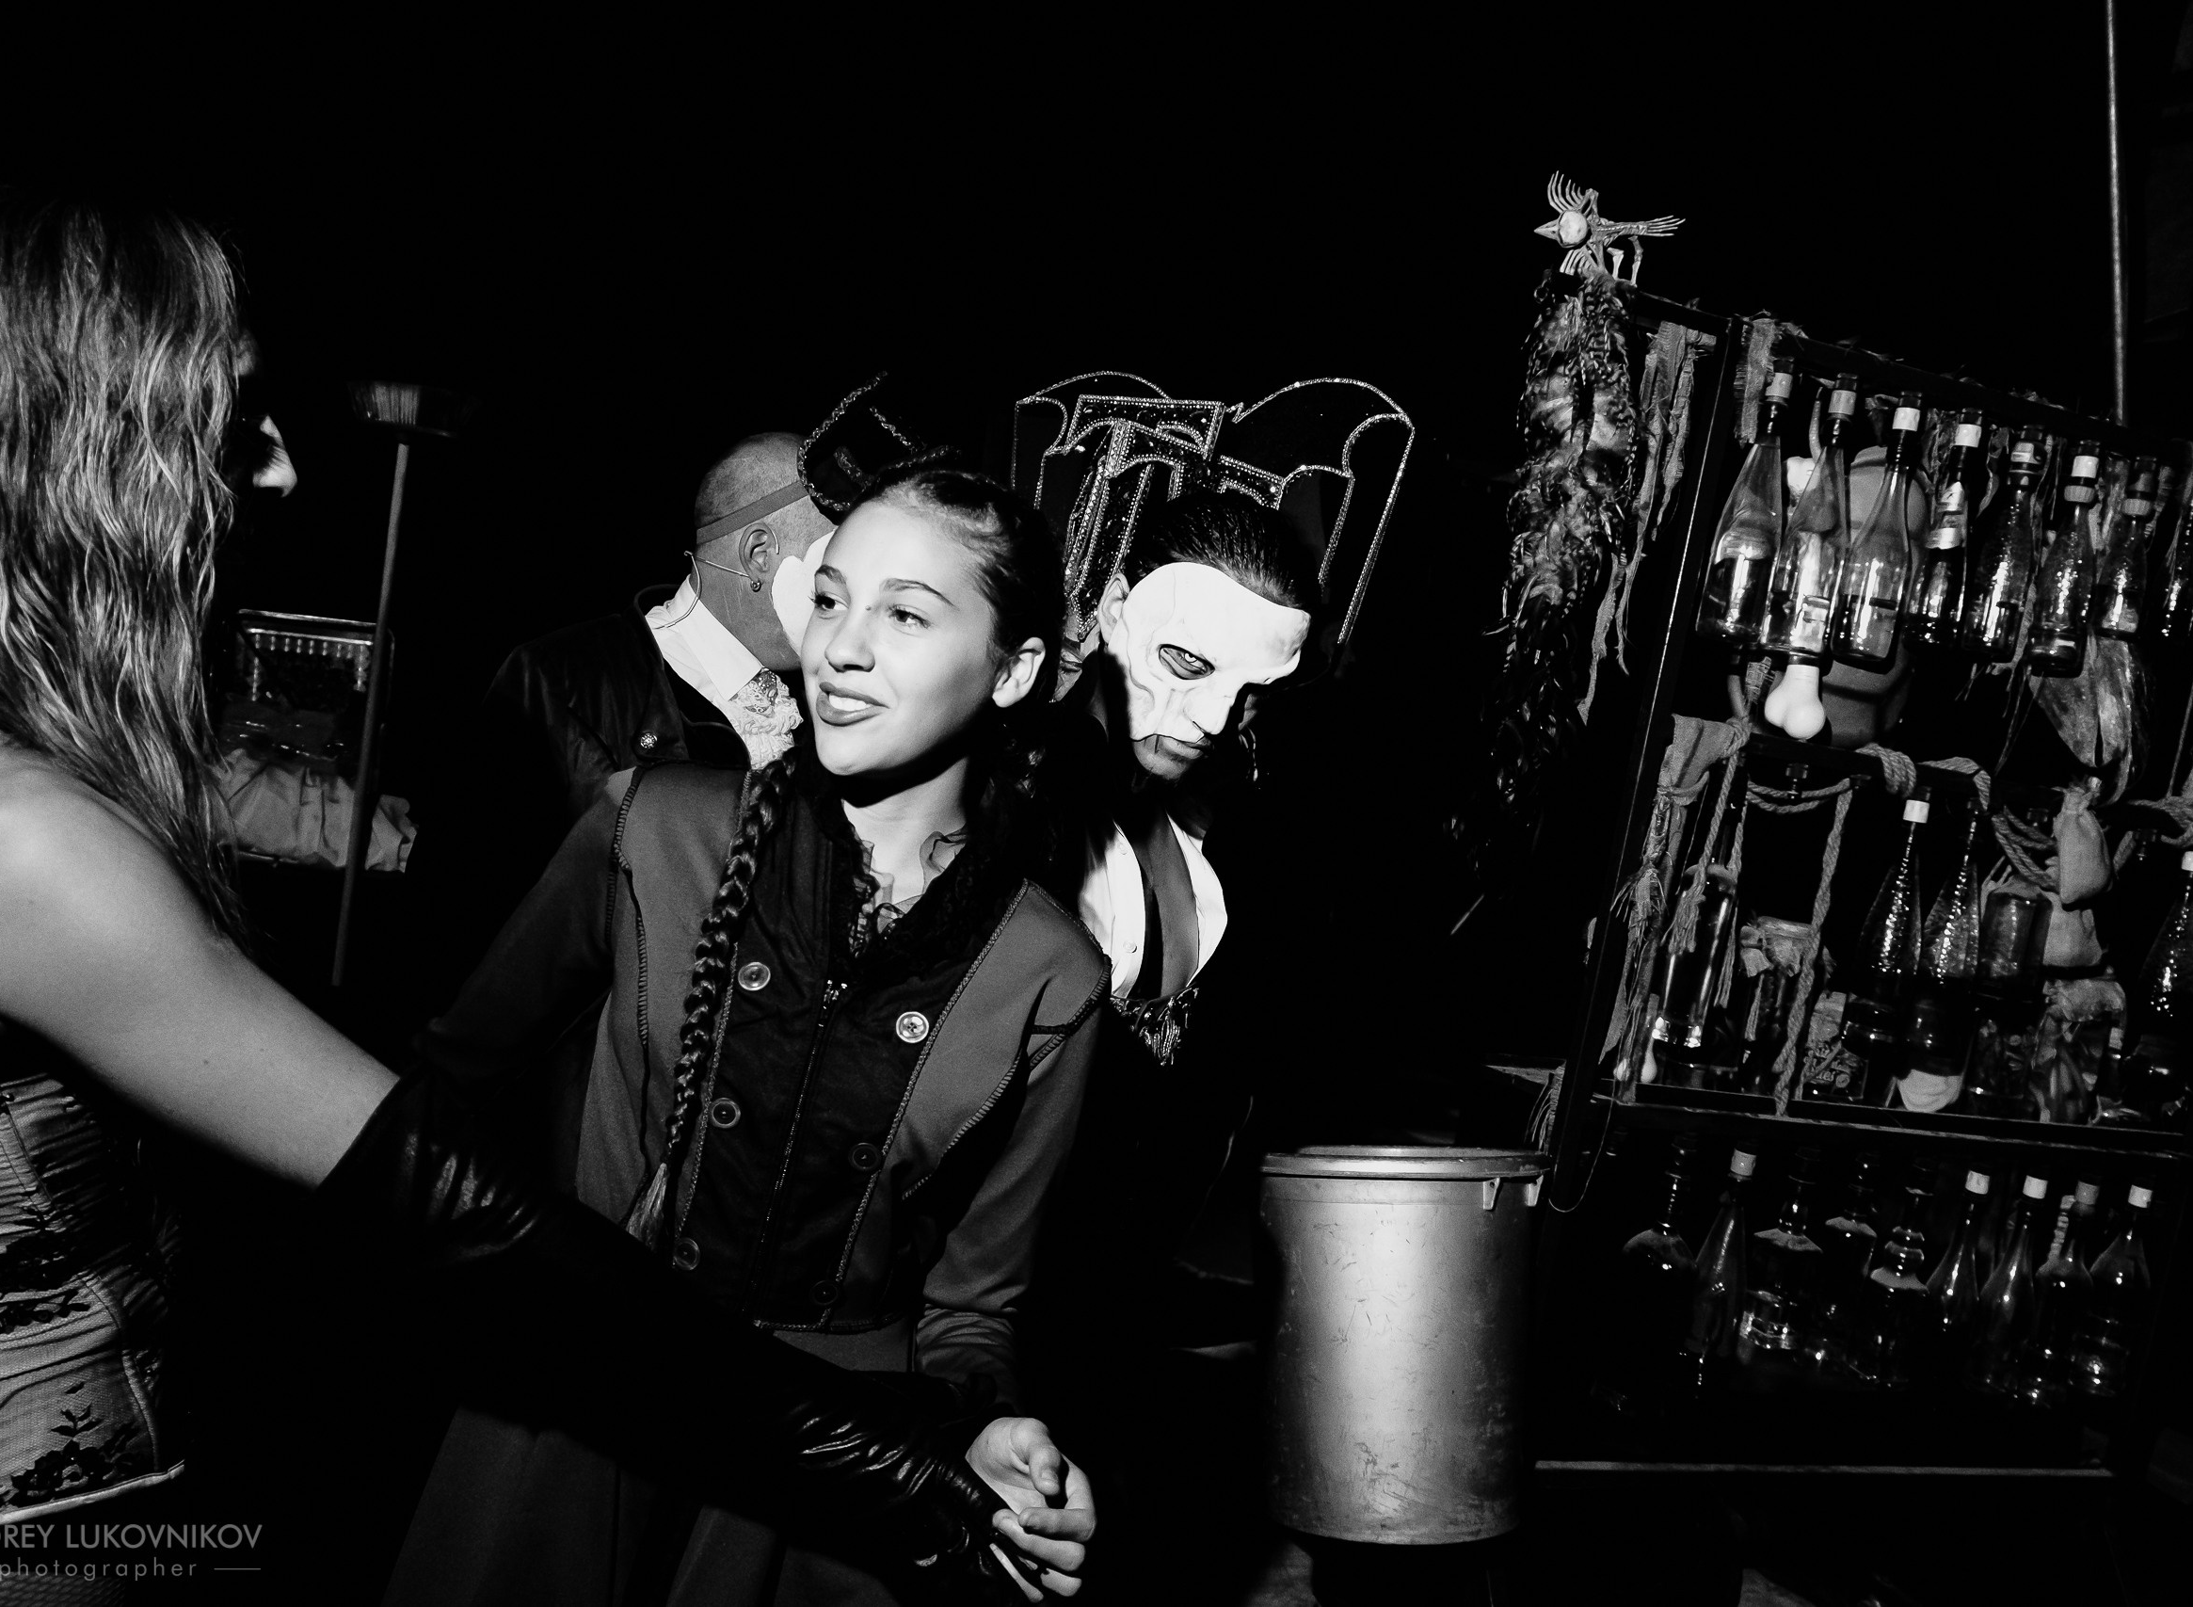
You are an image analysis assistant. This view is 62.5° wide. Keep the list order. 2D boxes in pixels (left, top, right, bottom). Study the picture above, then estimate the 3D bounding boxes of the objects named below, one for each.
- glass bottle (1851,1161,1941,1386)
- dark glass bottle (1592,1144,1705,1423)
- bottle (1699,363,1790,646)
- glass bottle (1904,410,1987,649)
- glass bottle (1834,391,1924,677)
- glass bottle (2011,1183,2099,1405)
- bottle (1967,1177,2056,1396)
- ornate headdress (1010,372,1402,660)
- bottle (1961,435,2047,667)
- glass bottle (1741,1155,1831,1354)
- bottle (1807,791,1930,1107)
[{"bbox_3d":[1.024,0.596,2.287,0.075,0.295,0.075,8,6,-19],"label":"glass bottle"},{"bbox_3d":[0.666,0.558,2.139,0.083,0.346,0.083,9,5,-20],"label":"dark glass bottle"},{"bbox_3d":[0.753,-0.337,2.060,0.076,0.305,0.076,8,6,-19],"label":"bottle"},{"bbox_3d":[1.017,-0.324,2.147,0.068,0.275,0.068,8,6,-19],"label":"glass bottle"},{"bbox_3d":[0.934,-0.318,2.121,0.076,0.312,0.076,8,6,-19],"label":"glass bottle"},{"bbox_3d":[1.265,0.634,2.354,0.065,0.316,0.065,6,6,-19],"label":"glass bottle"},{"bbox_3d":[1.183,0.615,2.324,0.064,0.305,0.064,9,5,-20],"label":"bottle"},{"bbox_3d":[0.117,-0.289,1.800,0.350,0.270,0.210,12,6,26],"label":"ornate headdress"},{"bbox_3d":[1.093,-0.310,2.160,0.061,0.283,0.061,7,6,-20],"label":"bottle"},{"bbox_3d":[0.853,0.551,2.225,0.081,0.256,0.081,8,6,-19],"label":"glass bottle"},{"bbox_3d":[0.967,0.156,2.203,0.079,0.325,0.079,8,6,-19],"label":"bottle"}]

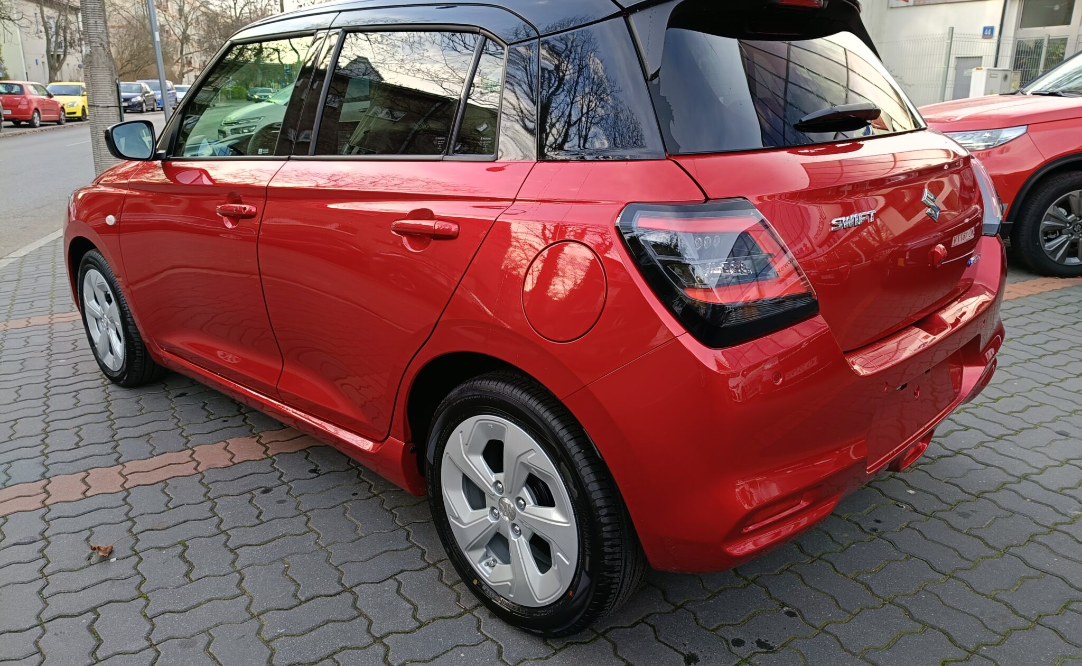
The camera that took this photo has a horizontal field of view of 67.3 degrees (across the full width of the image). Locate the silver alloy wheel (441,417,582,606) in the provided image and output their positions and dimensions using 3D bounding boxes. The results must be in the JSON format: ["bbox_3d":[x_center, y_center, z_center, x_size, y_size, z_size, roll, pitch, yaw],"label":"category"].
[{"bbox_3d":[-0.030,0.380,1.858,0.440,0.440,0.160,14,22,42],"label":"silver alloy wheel"}]

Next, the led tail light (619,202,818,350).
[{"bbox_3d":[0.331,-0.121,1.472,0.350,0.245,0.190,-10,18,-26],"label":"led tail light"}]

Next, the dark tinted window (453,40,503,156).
[{"bbox_3d":[-0.111,-0.509,1.764,0.129,0.261,0.030,14,-1,42],"label":"dark tinted window"}]

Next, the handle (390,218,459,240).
[{"bbox_3d":[-0.261,-0.231,1.807,0.245,0.040,0.050,9,19,43],"label":"handle"}]

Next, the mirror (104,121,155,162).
[{"bbox_3d":[-1.320,-0.625,2.645,0.120,0.130,0.195,12,20,37],"label":"mirror"}]

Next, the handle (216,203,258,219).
[{"bbox_3d":[-0.872,-0.346,2.332,0.225,0.045,0.050,14,22,42],"label":"handle"}]

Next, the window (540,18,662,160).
[{"bbox_3d":[0.118,-0.486,1.619,0.309,0.303,0.060,6,-10,23],"label":"window"}]

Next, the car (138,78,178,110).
[{"bbox_3d":[-21.718,-13.267,45.404,1.770,1.620,4.250,-5,18,-13],"label":"car"}]

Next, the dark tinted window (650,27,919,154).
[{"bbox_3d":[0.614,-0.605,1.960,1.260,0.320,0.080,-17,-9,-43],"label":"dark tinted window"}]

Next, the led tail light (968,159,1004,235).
[{"bbox_3d":[1.242,-0.410,2.405,0.255,0.250,0.310,10,20,34],"label":"led tail light"}]

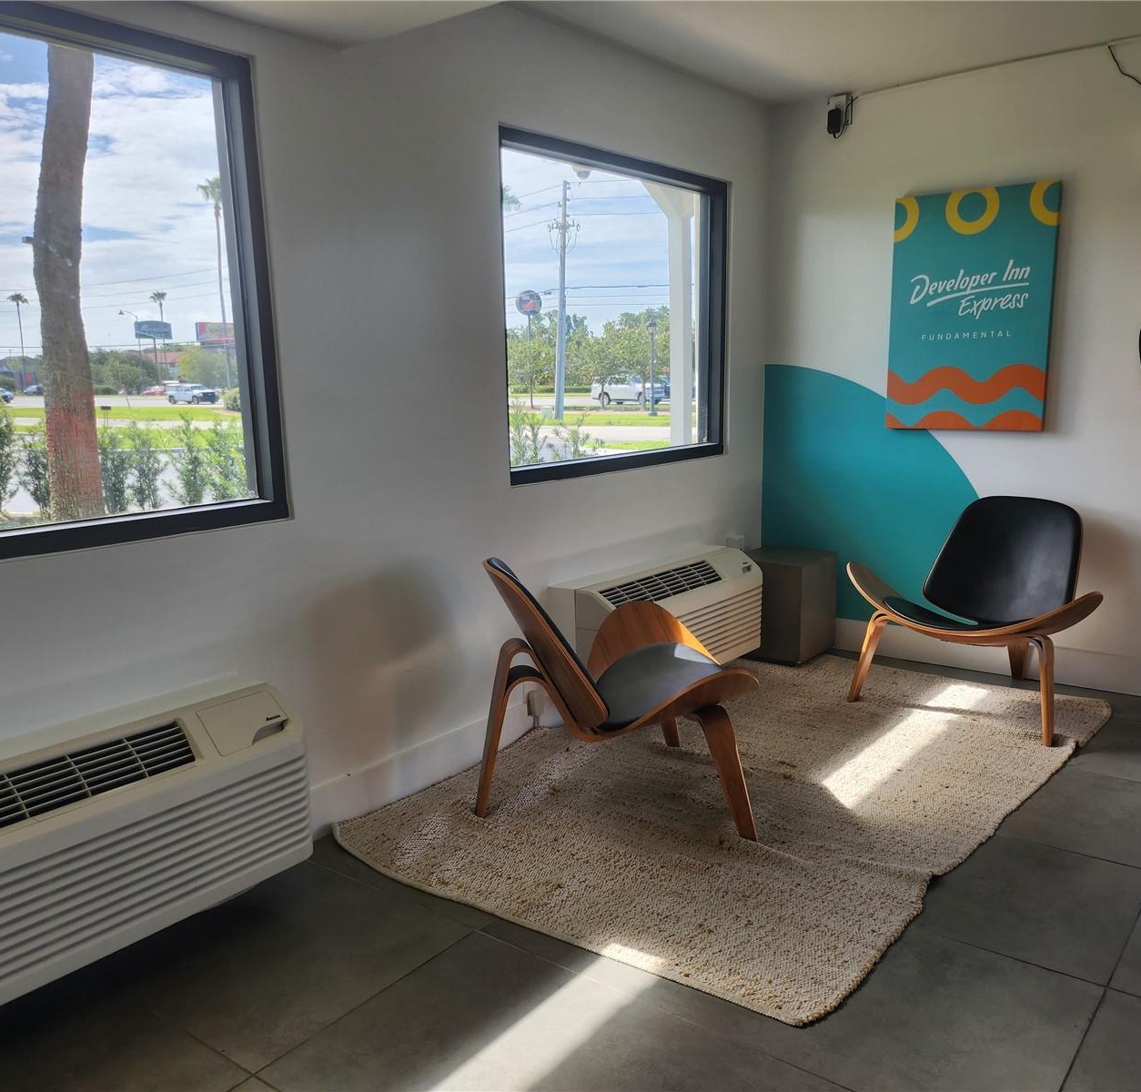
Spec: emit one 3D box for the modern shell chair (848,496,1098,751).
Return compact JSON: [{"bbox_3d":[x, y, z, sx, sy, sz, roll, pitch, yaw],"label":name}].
[{"bbox_3d":[1.556,0.214,3.772,0.780,0.750,0.920,-11,14,-44],"label":"modern shell chair"}]

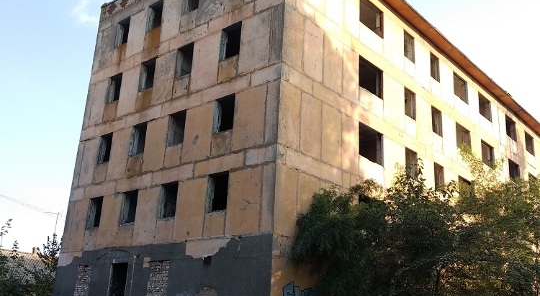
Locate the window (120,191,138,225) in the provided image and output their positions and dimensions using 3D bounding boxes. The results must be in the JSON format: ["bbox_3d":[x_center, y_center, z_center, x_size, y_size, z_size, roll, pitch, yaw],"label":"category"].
[{"bbox_3d":[-5.582,2.390,21.764,1.047,1.353,0.200,-12,-23,40],"label":"window"}]

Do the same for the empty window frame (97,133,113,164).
[{"bbox_3d":[-7.194,0.079,23.962,0.952,1.326,0.250,-12,-23,40],"label":"empty window frame"}]

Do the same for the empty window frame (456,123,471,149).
[{"bbox_3d":[10.210,-0.480,28.700,0.200,1.343,1.791,-12,-23,40],"label":"empty window frame"}]

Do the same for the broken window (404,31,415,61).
[{"bbox_3d":[6.484,-4.733,25.470,0.200,1.343,1.040,-12,-23,40],"label":"broken window"}]

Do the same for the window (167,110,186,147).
[{"bbox_3d":[-3.482,-0.708,20.788,0.952,1.326,0.250,-12,-23,40],"label":"window"}]

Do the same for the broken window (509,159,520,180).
[{"bbox_3d":[15.444,1.562,34.430,0.250,1.309,1.938,-12,-23,40],"label":"broken window"}]

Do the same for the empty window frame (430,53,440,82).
[{"bbox_3d":[8.270,-4.034,27.413,0.250,1.360,0.986,-12,-23,40],"label":"empty window frame"}]

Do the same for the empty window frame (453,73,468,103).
[{"bbox_3d":[10.378,-3.237,29.680,0.250,1.326,1.836,-12,-23,40],"label":"empty window frame"}]

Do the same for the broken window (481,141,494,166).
[{"bbox_3d":[12.456,0.391,31.062,0.200,1.343,1.865,-12,-23,40],"label":"broken window"}]

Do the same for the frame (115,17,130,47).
[{"bbox_3d":[-6.974,-5.440,25.977,0.997,1.353,0.200,-12,-23,40],"label":"frame"}]

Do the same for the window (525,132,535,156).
[{"bbox_3d":[18.206,-0.255,38.096,0.250,1.377,1.853,-12,-23,40],"label":"window"}]

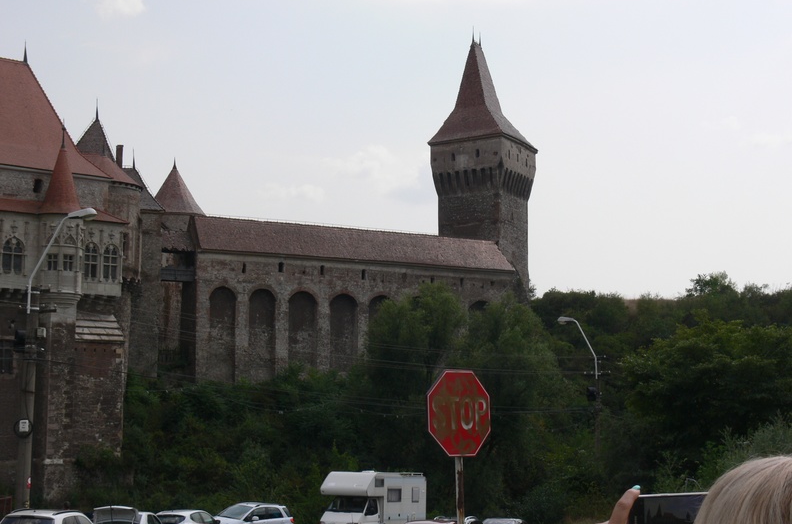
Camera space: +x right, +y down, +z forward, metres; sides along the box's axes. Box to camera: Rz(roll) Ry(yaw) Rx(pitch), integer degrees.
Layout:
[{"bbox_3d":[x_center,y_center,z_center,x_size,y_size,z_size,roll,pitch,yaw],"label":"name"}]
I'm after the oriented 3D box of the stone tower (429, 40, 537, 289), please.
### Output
[{"bbox_3d":[9.775,-10.296,152.680,9.323,29.853,9.323,-5,-11,30],"label":"stone tower"}]

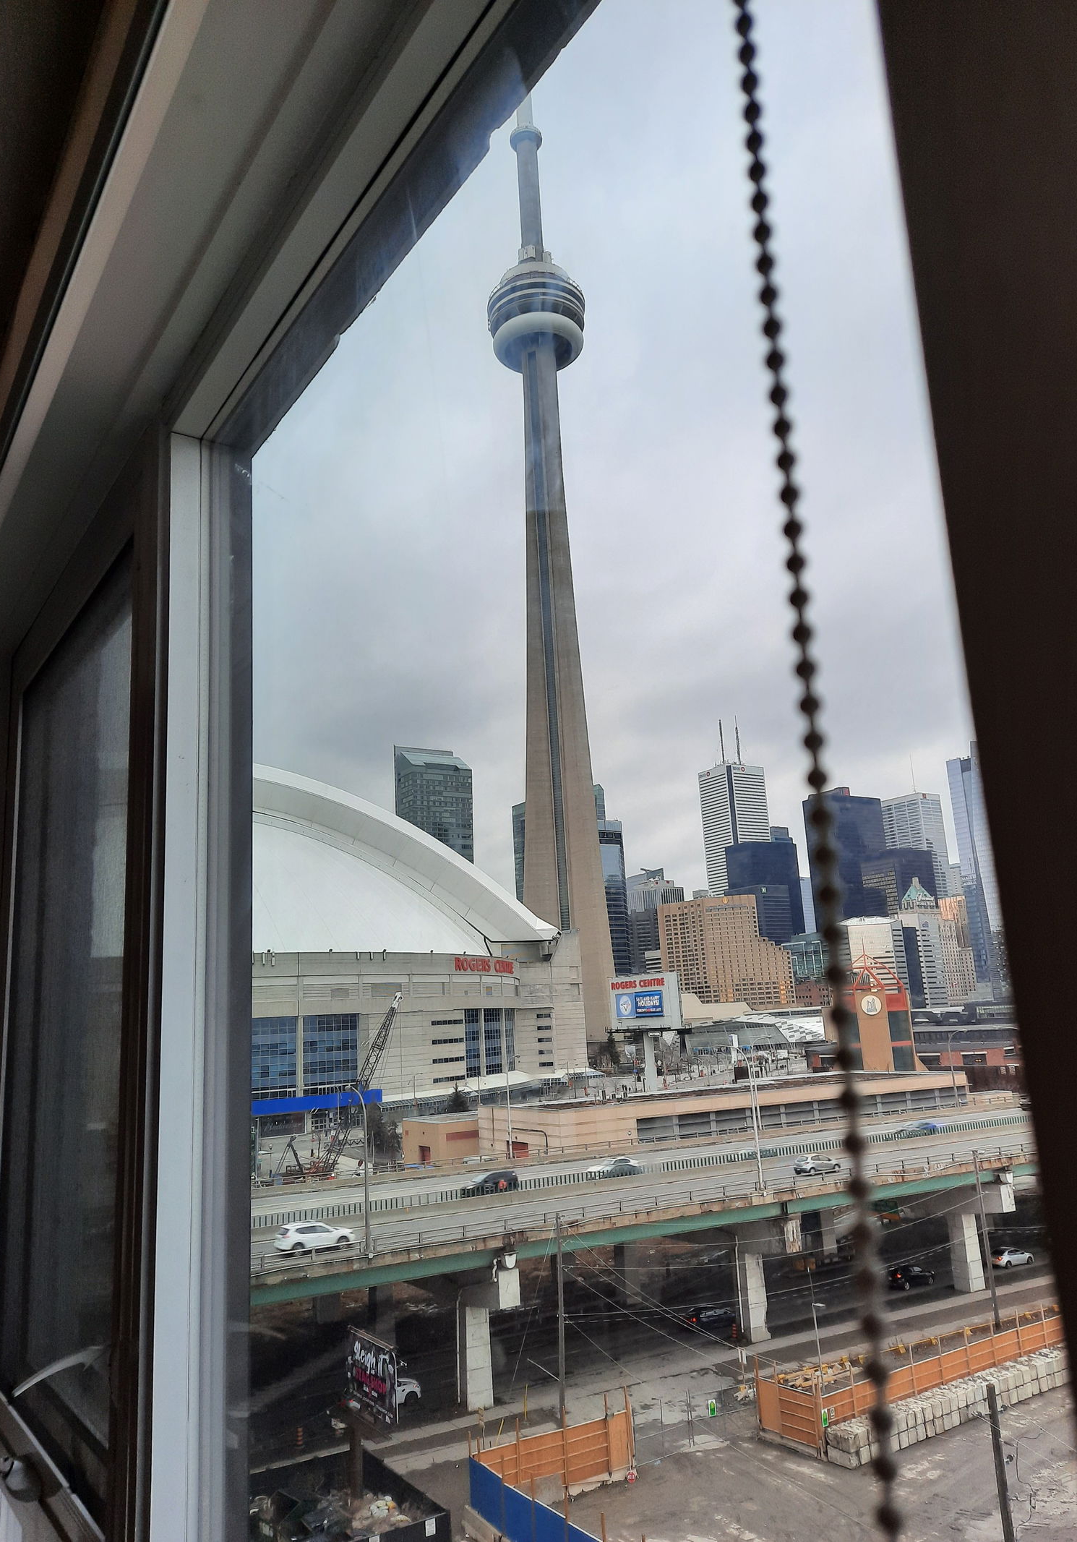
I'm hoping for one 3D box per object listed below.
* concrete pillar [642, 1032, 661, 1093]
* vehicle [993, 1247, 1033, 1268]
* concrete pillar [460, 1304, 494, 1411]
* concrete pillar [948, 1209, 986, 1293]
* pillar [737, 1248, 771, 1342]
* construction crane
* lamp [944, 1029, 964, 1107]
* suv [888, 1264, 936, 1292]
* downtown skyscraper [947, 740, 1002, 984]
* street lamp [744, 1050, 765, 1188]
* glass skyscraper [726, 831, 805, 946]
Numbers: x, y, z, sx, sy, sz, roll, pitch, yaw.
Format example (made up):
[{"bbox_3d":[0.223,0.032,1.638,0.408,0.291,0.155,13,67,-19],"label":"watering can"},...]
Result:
[{"bbox_3d":[23.002,59.815,226.257,2.500,14.364,2.500,5,-15,-32],"label":"concrete pillar"},{"bbox_3d":[41.017,41.923,96.651,4.620,1.460,1.800,4,-15,-28],"label":"vehicle"},{"bbox_3d":[-3.905,35.358,67.598,1.620,5.634,1.480,4,-15,-29],"label":"concrete pillar"},{"bbox_3d":[34.174,38.278,88.876,1.620,5.705,1.480,4,-15,-29],"label":"concrete pillar"},{"bbox_3d":[14.162,35.128,74.609,1.420,5.255,1.300,5,-15,-32],"label":"pillar"},{"bbox_3d":[-22.761,36.594,128.036,14.700,21.834,4.000,0,-14,-13],"label":"construction crane"},{"bbox_3d":[46.261,32.367,121.612,0.350,8.400,2.400,5,-15,-32],"label":"lamp"},{"bbox_3d":[28.709,38.946,86.136,4.250,1.490,1.770,5,-15,-32],"label":"suv"},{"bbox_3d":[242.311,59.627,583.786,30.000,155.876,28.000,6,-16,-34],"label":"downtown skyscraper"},{"bbox_3d":[13.532,22.773,73.571,0.350,8.900,2.400,5,-15,-32],"label":"street lamp"},{"bbox_3d":[238.448,167.536,1146.378,63.000,186.800,39.000,6,-16,-34],"label":"glass skyscraper"}]

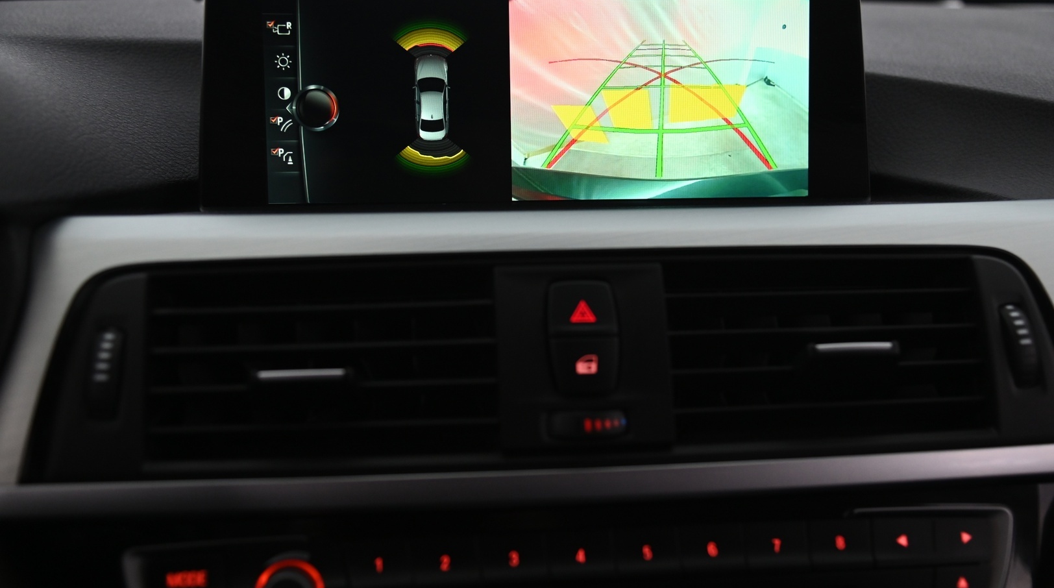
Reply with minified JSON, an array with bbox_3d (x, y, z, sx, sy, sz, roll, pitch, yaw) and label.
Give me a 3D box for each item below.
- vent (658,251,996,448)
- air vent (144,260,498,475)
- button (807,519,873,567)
[{"bbox_3d":[0.097,0.021,0.437,0.106,0.061,0.035,-1,-11,-7],"label":"vent"},{"bbox_3d":[-0.066,0.025,0.417,0.107,0.064,0.035,-1,-11,-7],"label":"air vent"},{"bbox_3d":[0.097,0.078,0.400,0.019,0.014,0.008,-1,-16,-7],"label":"button"}]

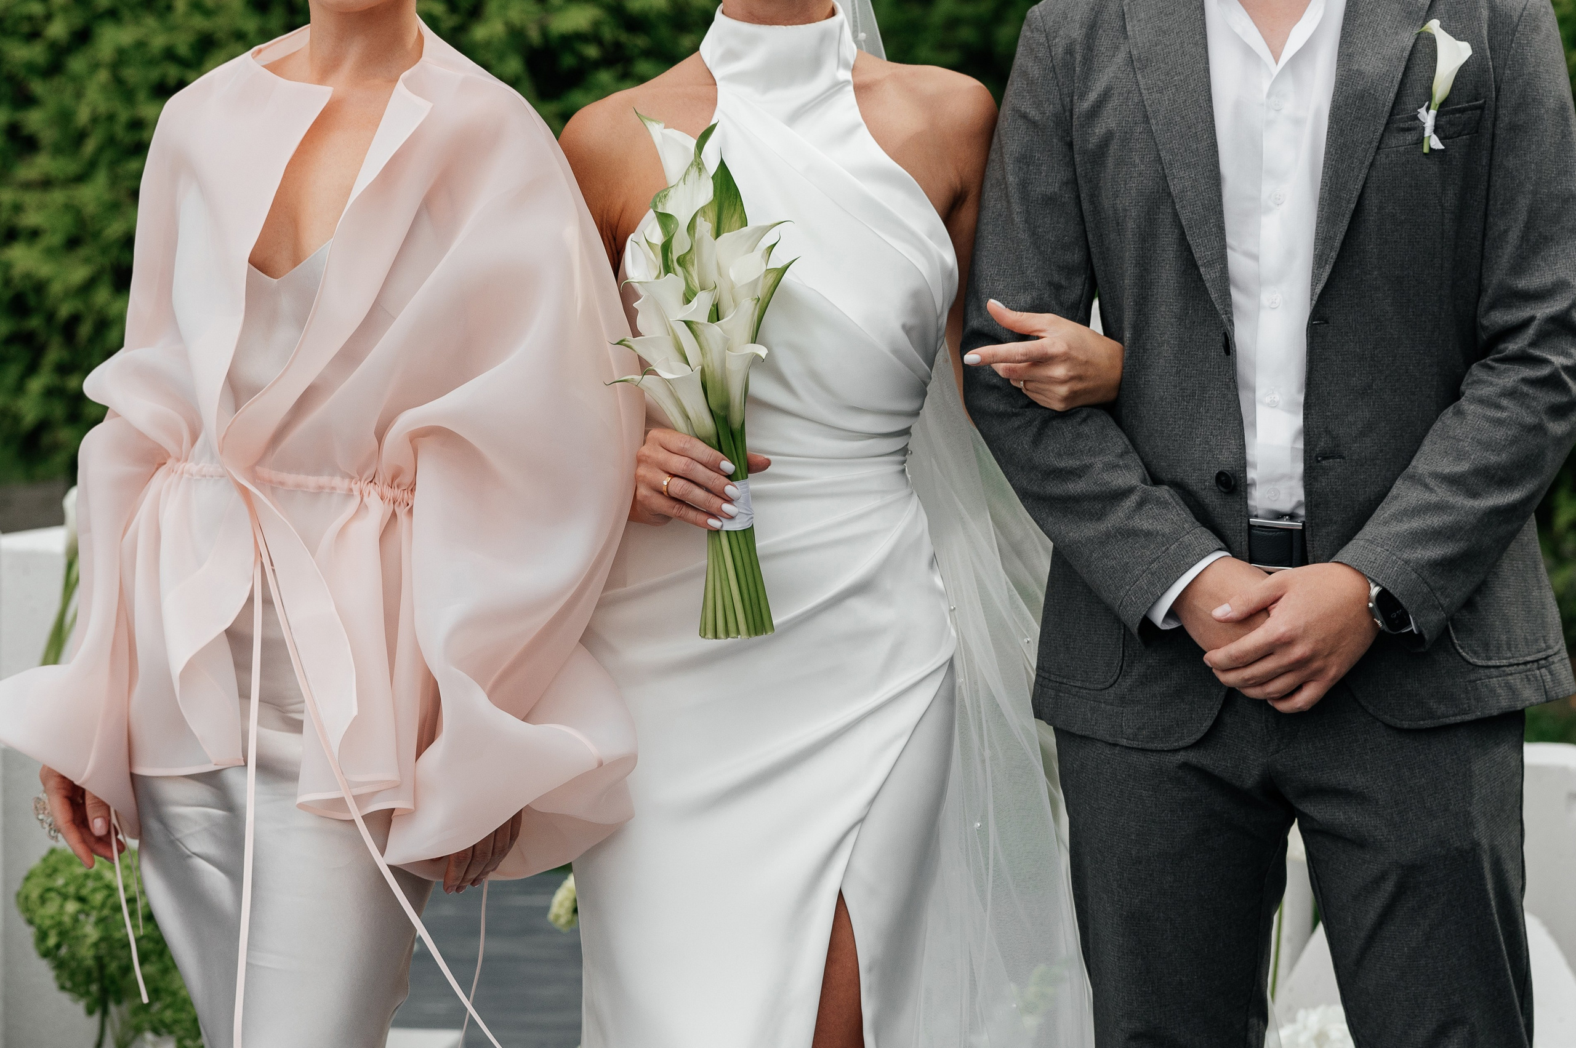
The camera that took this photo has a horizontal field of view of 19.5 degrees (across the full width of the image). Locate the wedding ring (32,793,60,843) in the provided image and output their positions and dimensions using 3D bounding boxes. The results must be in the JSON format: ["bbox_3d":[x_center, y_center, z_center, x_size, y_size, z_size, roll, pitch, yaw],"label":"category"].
[{"bbox_3d":[-0.662,0.263,4.150,0.032,0.043,0.026,-21,0,-17],"label":"wedding ring"}]

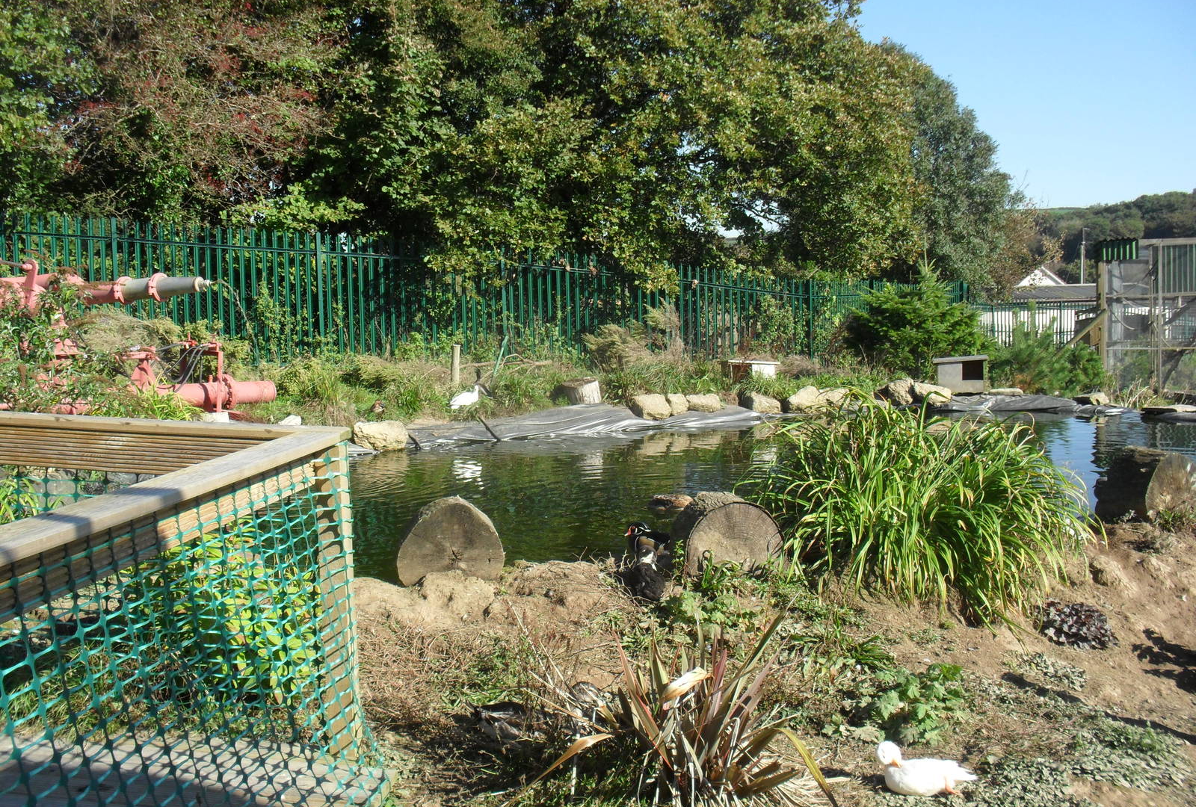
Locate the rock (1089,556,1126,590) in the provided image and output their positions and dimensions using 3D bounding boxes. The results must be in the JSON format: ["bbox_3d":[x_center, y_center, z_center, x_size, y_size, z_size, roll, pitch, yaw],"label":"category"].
[{"bbox_3d":[2.527,0.837,6.000,0.190,0.150,0.170,0,5,0],"label":"rock"}]

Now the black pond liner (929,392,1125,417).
[{"bbox_3d":[5.965,0.019,16.800,2.550,0.260,0.950,0,4,21],"label":"black pond liner"}]

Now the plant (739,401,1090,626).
[{"bbox_3d":[1.477,0.500,5.750,1.520,0.950,1.200,0,5,0],"label":"plant"}]

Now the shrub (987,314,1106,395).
[{"bbox_3d":[6.757,-0.738,18.200,1.750,1.170,1.300,0,4,21],"label":"shrub"}]

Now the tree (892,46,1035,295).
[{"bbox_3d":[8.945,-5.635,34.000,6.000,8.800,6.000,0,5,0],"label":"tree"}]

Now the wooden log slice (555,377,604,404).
[{"bbox_3d":[-0.232,-0.155,15.400,0.520,0.290,0.490,-8,10,0],"label":"wooden log slice"}]

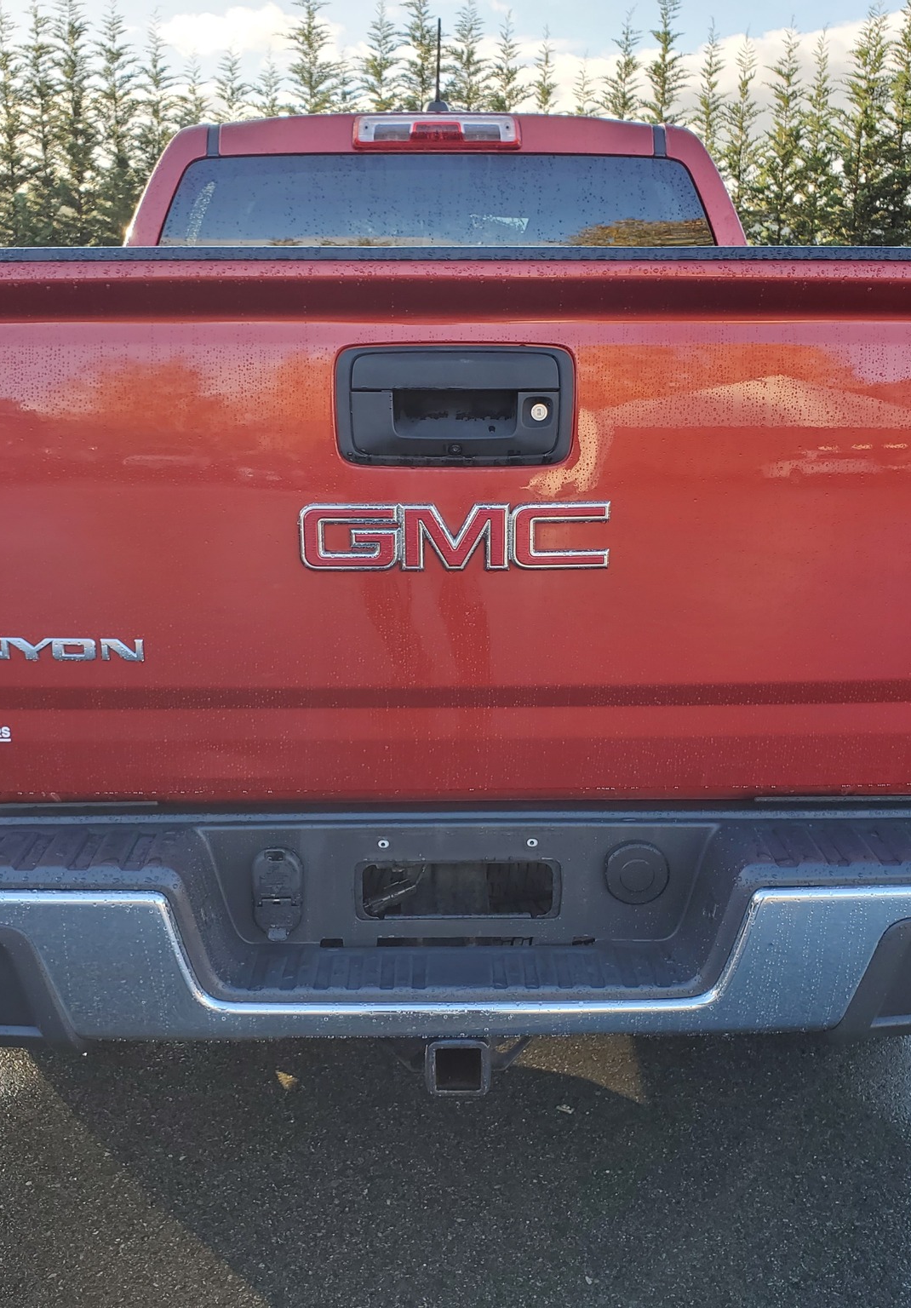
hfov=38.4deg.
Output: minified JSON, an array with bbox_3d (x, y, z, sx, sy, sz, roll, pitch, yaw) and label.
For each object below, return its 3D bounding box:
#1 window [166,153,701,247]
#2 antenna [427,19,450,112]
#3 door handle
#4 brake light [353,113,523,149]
[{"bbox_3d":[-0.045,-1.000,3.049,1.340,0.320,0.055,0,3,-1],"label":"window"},{"bbox_3d":[-0.045,-1.399,3.163,0.055,0.235,0.130,0,15,-1],"label":"antenna"},{"bbox_3d":[0.000,-0.272,1.442,0.260,0.130,0.045,0,15,-1],"label":"door handle"},{"bbox_3d":[-0.047,-1.209,3.033,0.390,0.073,0.050,0,15,-1],"label":"brake light"}]

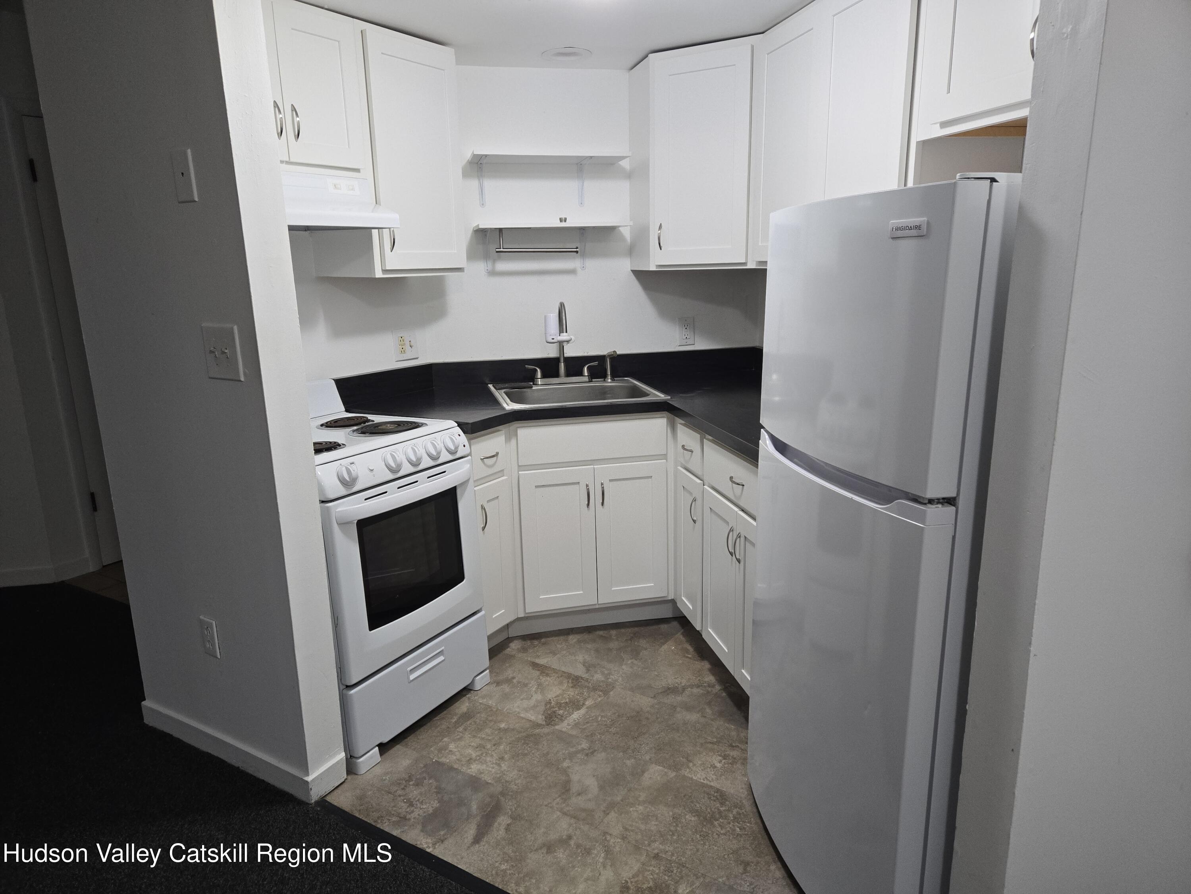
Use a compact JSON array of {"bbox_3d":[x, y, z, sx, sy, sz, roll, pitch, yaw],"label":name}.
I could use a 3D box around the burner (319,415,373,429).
[{"bbox_3d":[-0.824,-0.082,2.630,0.166,0.025,0.166,-1,13,0],"label":"burner"}]

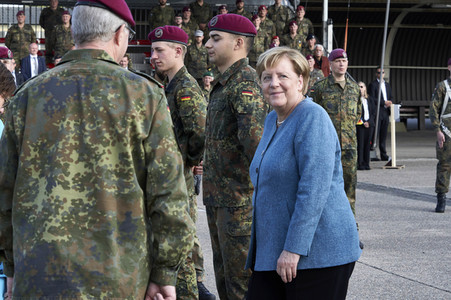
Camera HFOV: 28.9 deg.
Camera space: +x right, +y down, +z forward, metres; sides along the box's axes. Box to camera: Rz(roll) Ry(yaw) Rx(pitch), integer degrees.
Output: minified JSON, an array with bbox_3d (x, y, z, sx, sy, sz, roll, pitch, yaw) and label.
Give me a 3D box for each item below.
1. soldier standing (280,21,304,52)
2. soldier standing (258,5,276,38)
[{"bbox_3d":[1.358,-1.669,17.569,0.530,1.800,0.340,0,4,-3],"label":"soldier standing"},{"bbox_3d":[0.847,-2.087,18.169,0.530,1.800,0.340,0,4,-5],"label":"soldier standing"}]

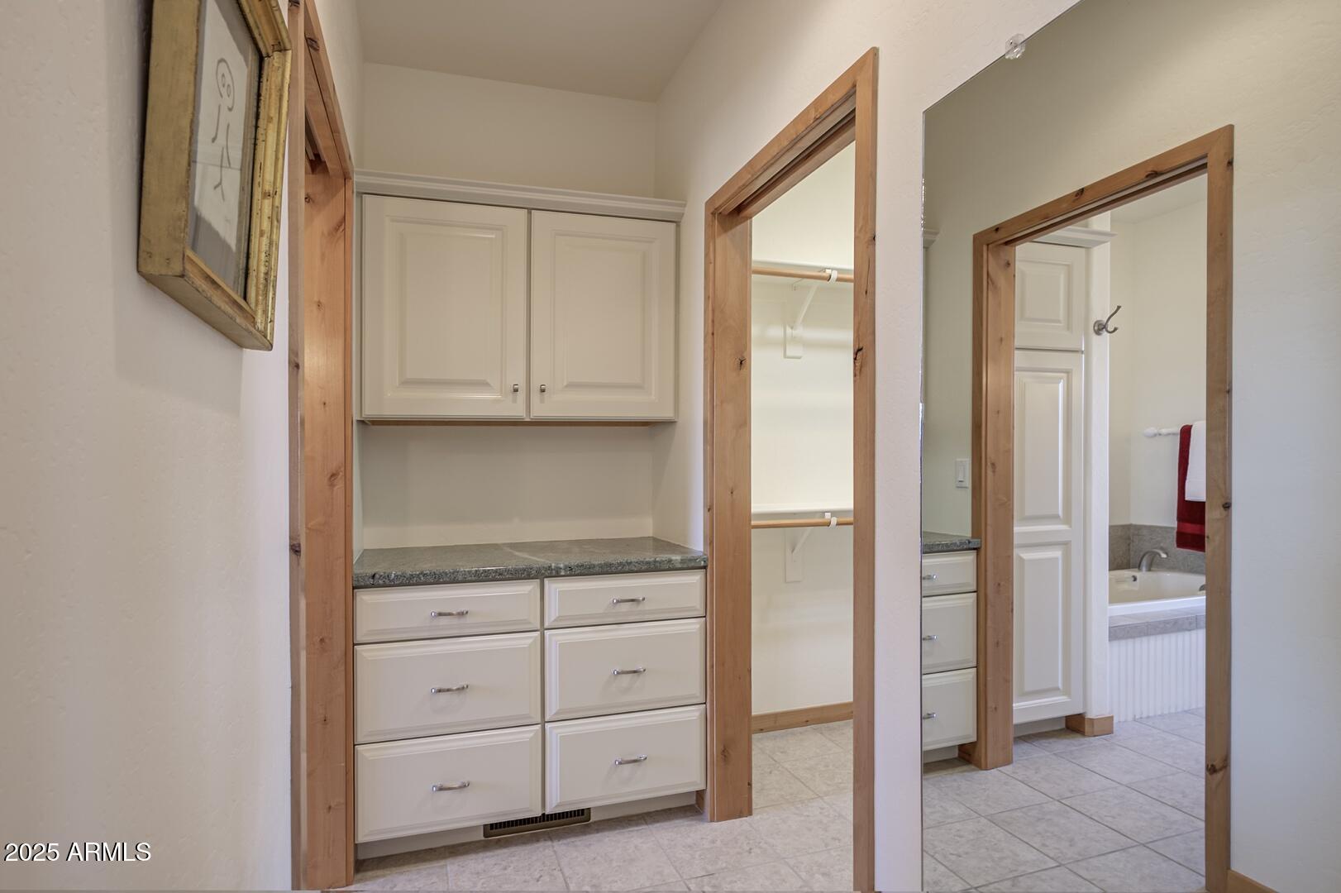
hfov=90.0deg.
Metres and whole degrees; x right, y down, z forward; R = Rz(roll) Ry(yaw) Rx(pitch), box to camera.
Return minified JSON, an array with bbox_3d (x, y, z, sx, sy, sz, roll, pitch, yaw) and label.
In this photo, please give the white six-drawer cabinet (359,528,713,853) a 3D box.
[{"bbox_3d":[-0.486,0.829,2.386,1.124,0.913,0.534,0,0,-17],"label":"white six-drawer cabinet"}]

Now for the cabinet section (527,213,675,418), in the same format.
[{"bbox_3d":[-0.294,-0.492,2.737,0.577,0.788,0.306,0,1,-17],"label":"cabinet section"}]

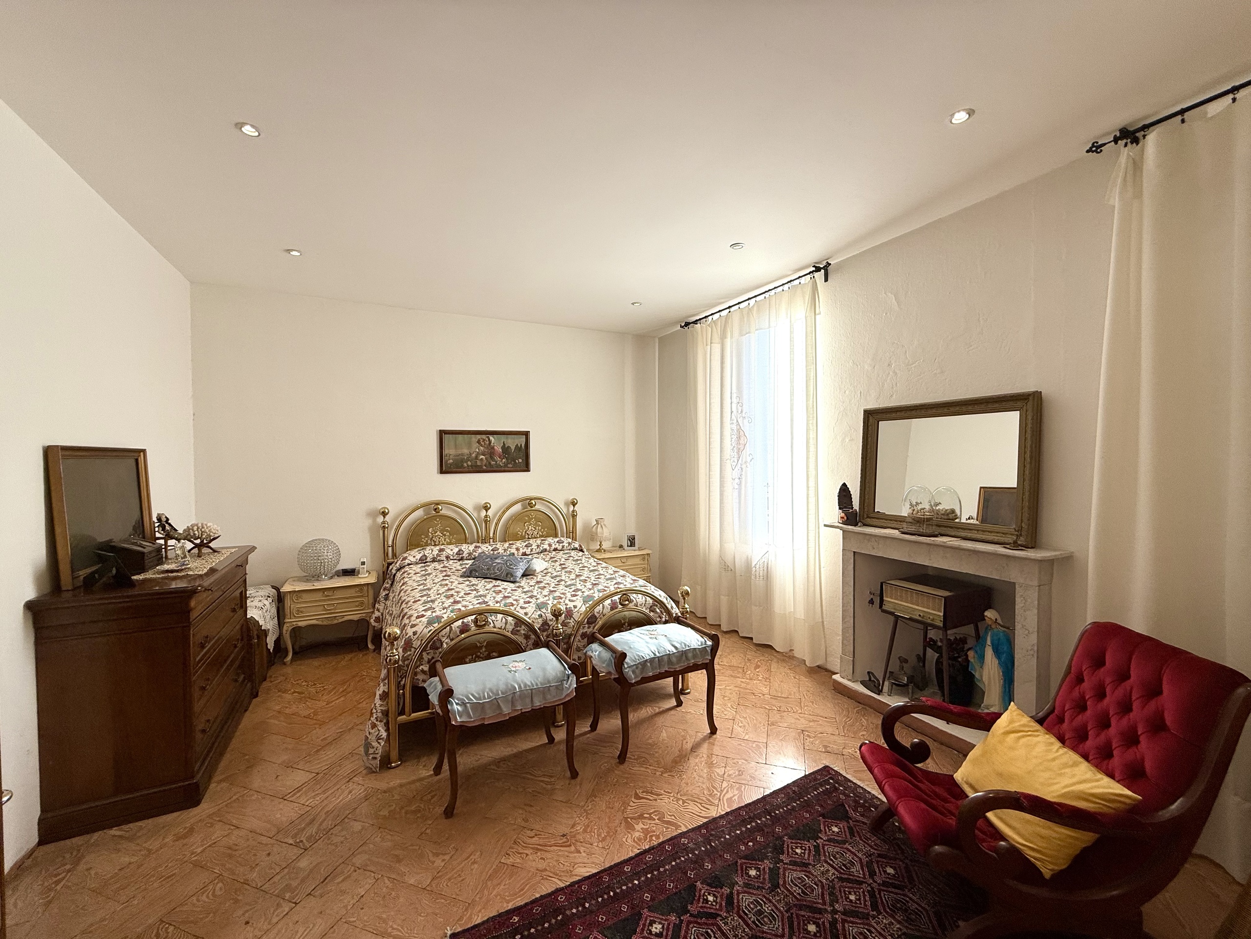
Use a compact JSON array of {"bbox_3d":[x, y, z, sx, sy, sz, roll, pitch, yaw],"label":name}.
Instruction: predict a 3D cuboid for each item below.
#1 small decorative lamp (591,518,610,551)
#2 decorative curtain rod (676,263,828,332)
[{"bbox_3d":[-0.246,0.656,5.071,0.218,0.340,0.222,0,1,0],"label":"small decorative lamp"},{"bbox_3d":[0.943,-1.333,4.071,0.100,0.085,1.750,-1,2,-26],"label":"decorative curtain rod"}]

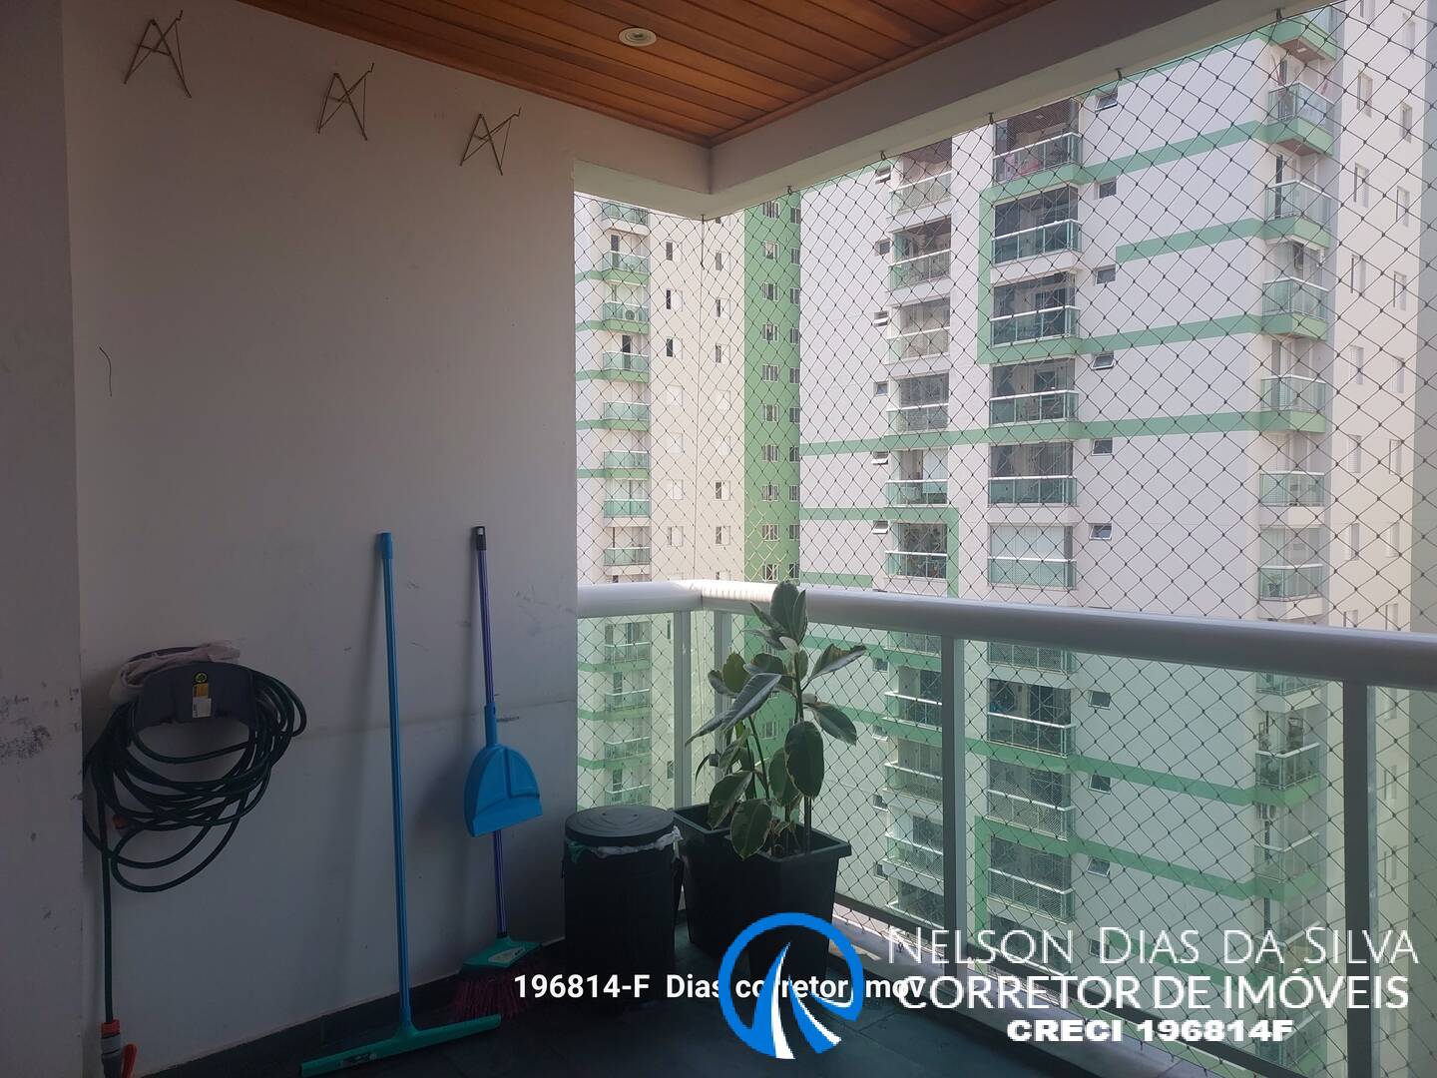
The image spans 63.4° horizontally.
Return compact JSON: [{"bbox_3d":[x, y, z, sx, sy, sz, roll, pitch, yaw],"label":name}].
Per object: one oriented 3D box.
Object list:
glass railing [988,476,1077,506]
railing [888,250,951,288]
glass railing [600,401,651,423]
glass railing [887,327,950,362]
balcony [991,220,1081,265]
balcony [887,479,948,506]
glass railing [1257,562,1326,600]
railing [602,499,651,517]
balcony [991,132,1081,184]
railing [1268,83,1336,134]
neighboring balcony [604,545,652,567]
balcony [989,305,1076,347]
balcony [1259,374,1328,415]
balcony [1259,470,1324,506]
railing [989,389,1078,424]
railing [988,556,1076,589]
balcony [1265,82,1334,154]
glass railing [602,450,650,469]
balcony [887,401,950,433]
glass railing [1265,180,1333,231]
[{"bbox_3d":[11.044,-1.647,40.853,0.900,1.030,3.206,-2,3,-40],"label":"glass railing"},{"bbox_3d":[7.935,-10.244,44.836,0.720,0.990,3.066,-1,2,-40],"label":"railing"},{"bbox_3d":[-5.444,-7.462,68.472,2.711,1.000,0.860,-2,3,-43],"label":"glass railing"},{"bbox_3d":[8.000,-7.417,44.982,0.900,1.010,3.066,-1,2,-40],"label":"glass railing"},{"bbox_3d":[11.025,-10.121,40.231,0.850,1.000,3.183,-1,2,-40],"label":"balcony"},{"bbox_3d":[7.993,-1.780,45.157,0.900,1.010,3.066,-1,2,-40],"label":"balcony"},{"bbox_3d":[17.718,1.282,35.910,2.497,1.030,0.850,-2,3,-40],"label":"glass railing"},{"bbox_3d":[-5.289,-1.746,67.289,2.690,0.980,0.820,-2,3,-40],"label":"railing"},{"bbox_3d":[10.778,-12.796,39.449,0.520,1.020,3.250,-2,3,-40],"label":"balcony"},{"bbox_3d":[17.454,-12.675,34.759,2.520,1.020,0.850,-2,3,-40],"label":"railing"},{"bbox_3d":[-5.282,1.069,67.388,2.690,1.050,0.820,-2,3,-40],"label":"neighboring balcony"},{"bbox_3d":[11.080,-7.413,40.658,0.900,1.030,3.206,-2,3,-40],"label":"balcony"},{"bbox_3d":[17.525,-4.312,35.340,2.536,1.060,0.850,-1,2,-40],"label":"balcony"},{"bbox_3d":[17.355,-1.477,35.150,2.520,1.020,0.850,-2,3,-40],"label":"balcony"},{"bbox_3d":[10.930,-4.486,40.332,0.620,0.990,3.183,-1,2,-40],"label":"railing"},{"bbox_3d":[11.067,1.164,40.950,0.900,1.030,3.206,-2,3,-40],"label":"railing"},{"bbox_3d":[17.453,-12.376,34.770,2.520,1.620,0.850,-2,3,-40],"label":"balcony"},{"bbox_3d":[-5.381,-4.607,67.887,2.783,1.020,0.780,-1,2,-40],"label":"glass railing"},{"bbox_3d":[7.928,-4.607,45.011,0.720,0.990,3.066,-1,2,-40],"label":"balcony"},{"bbox_3d":[17.767,-10.163,35.521,2.497,1.050,0.850,-2,3,-40],"label":"glass railing"}]

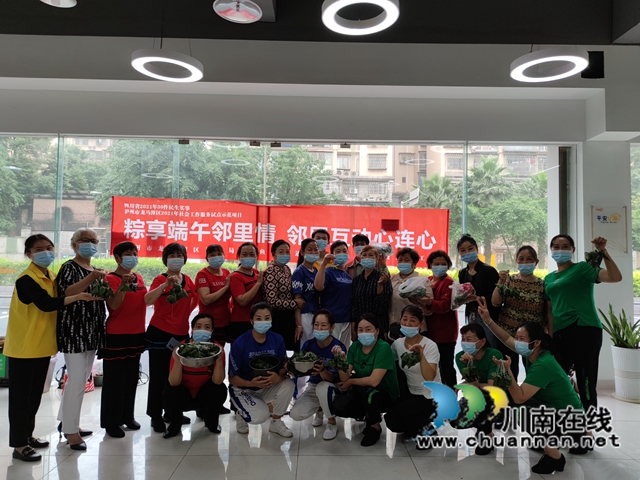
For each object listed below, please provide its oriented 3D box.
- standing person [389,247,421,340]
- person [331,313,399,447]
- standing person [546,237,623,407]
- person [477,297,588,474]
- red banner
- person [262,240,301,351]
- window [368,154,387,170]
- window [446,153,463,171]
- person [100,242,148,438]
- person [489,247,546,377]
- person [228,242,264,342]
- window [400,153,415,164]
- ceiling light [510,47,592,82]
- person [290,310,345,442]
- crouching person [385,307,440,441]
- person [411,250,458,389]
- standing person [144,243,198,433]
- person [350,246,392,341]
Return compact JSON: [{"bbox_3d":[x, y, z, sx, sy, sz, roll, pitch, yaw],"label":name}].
[{"bbox_3d":[0.835,0.855,4.233,0.460,1.560,0.360,0,-2,14],"label":"standing person"},{"bbox_3d":[0.365,1.073,3.644,0.550,0.980,0.680,-1,-3,30],"label":"person"},{"bbox_3d":[1.989,0.774,3.408,0.580,1.637,0.360,-1,-4,30],"label":"standing person"},{"bbox_3d":[1.539,1.013,3.233,0.760,1.129,0.570,3,-4,-31],"label":"person"},{"bbox_3d":[-0.450,-0.093,5.146,3.903,0.684,0.050,2,-2,-1],"label":"red banner"},{"bbox_3d":[-0.364,0.792,4.040,0.430,1.582,0.330,2,-3,-29],"label":"person"},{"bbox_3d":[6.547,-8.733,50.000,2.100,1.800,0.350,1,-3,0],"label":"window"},{"bbox_3d":[12.826,-7.431,42.000,1.600,1.650,0.200,0,-2,0],"label":"window"},{"bbox_3d":[-1.615,0.809,3.713,0.420,1.570,0.380,2,-3,-27],"label":"person"},{"bbox_3d":[1.726,0.816,3.838,0.500,1.540,0.360,0,-3,18],"label":"person"},{"bbox_3d":[-0.708,0.800,4.218,0.450,1.560,0.340,2,-3,-30],"label":"person"},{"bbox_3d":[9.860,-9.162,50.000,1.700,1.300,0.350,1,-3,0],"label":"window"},{"bbox_3d":[1.925,-1.465,3.742,0.578,0.075,0.578,1,-2,-1],"label":"ceiling light"},{"bbox_3d":[-0.009,1.089,3.762,0.520,1.040,0.620,0,-2,12],"label":"person"},{"bbox_3d":[0.750,1.055,3.561,0.500,1.067,0.640,0,-3,14],"label":"crouching person"},{"bbox_3d":[1.029,0.854,3.965,0.450,1.521,0.420,-2,-4,37],"label":"person"},{"bbox_3d":[-1.272,0.817,3.853,0.460,1.570,0.380,1,-3,-18],"label":"standing person"},{"bbox_3d":[0.467,0.826,4.071,0.460,1.539,0.340,0,-3,7],"label":"person"}]

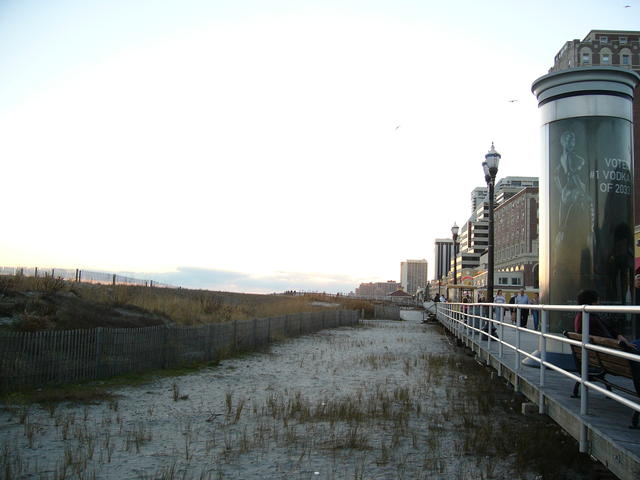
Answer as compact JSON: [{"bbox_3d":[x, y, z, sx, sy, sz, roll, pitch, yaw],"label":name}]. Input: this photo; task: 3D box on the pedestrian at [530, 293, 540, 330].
[{"bbox_3d":[9.117,3.025,27.275,0.480,1.570,0.360,-1,-6,33],"label":"pedestrian"}]

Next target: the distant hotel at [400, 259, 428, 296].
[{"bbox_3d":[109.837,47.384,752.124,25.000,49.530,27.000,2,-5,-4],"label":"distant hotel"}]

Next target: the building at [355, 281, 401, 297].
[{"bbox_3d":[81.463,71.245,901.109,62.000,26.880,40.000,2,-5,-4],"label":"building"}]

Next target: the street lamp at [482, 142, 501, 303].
[{"bbox_3d":[4.952,0.013,18.663,0.500,5.750,0.550,1,-5,9],"label":"street lamp"}]

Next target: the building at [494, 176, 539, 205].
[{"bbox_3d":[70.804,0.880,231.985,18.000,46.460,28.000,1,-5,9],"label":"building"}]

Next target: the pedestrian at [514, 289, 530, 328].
[{"bbox_3d":[9.308,3.136,29.685,0.540,1.790,0.360,1,-5,9],"label":"pedestrian"}]

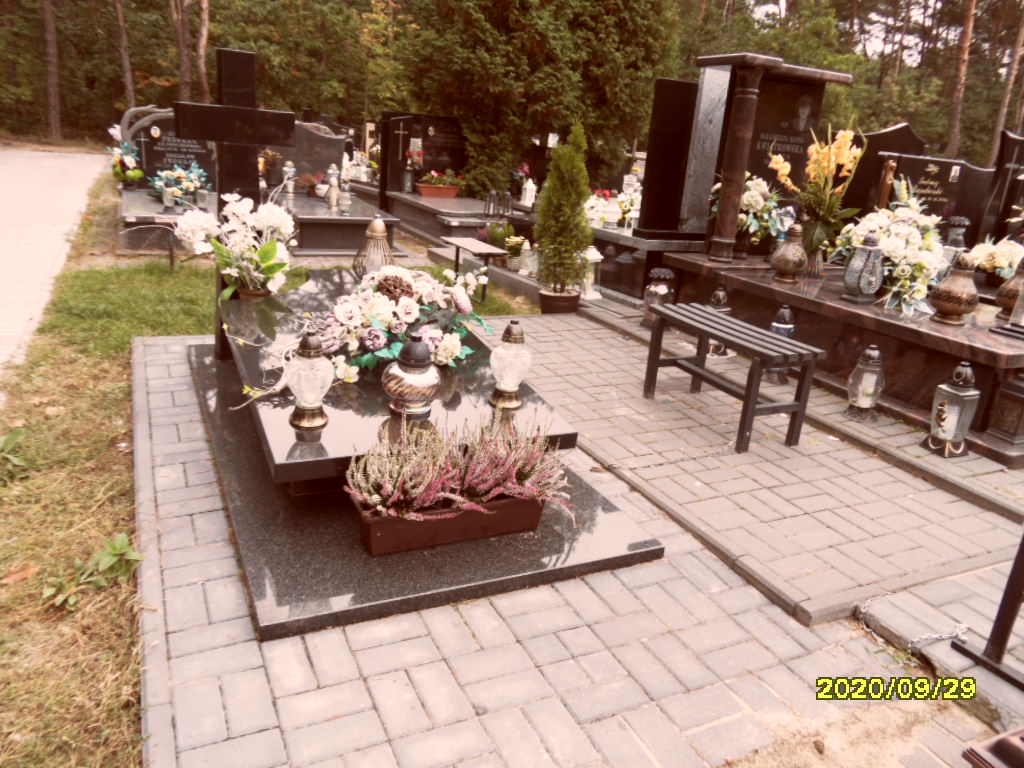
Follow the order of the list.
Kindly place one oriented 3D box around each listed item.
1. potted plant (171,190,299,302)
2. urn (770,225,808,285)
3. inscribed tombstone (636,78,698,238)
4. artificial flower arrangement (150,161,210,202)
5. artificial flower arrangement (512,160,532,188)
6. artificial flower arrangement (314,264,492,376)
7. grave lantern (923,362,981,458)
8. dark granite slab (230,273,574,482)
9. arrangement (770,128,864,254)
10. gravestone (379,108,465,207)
[{"bbox_3d":[-1.276,-0.636,3.332,0.550,0.510,0.450,-4,20,-25],"label":"potted plant"},{"bbox_3d":[1.681,-0.784,4.300,0.225,0.335,0.225,-4,19,-27],"label":"urn"},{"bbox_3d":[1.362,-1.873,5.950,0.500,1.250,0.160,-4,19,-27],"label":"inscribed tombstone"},{"bbox_3d":[-3.539,-2.134,7.554,0.600,0.380,0.340,-4,20,-25],"label":"artificial flower arrangement"},{"bbox_3d":[0.110,-2.705,9.210,0.270,0.380,0.240,-3,21,-27],"label":"artificial flower arrangement"},{"bbox_3d":[-0.446,-0.262,2.839,0.660,0.340,0.480,-4,19,-27],"label":"artificial flower arrangement"},{"bbox_3d":[1.975,0.119,3.190,0.160,0.400,0.160,-4,19,-27],"label":"grave lantern"},{"bbox_3d":[-0.687,-0.185,3.249,1.121,0.065,2.012,-3,27,-27],"label":"dark granite slab"},{"bbox_3d":[2.137,-1.349,4.950,0.550,0.850,0.470,-4,19,-27],"label":"arrangement"},{"bbox_3d":[-1.348,-3.516,11.273,1.430,1.380,0.280,-4,20,-25],"label":"gravestone"}]

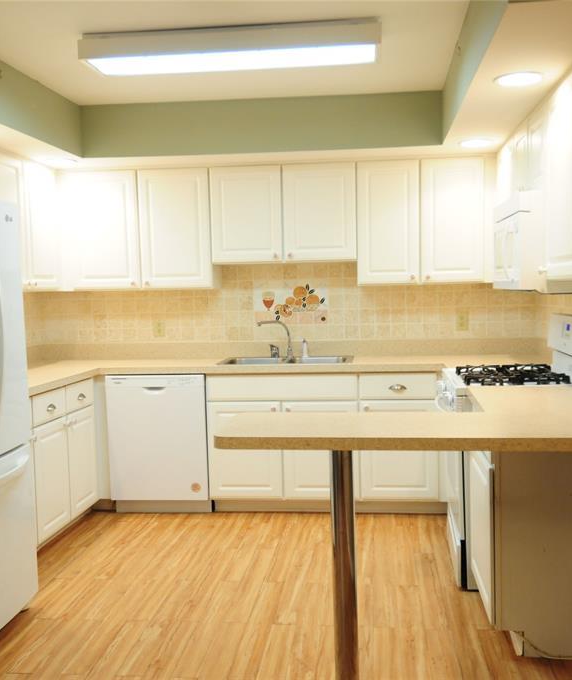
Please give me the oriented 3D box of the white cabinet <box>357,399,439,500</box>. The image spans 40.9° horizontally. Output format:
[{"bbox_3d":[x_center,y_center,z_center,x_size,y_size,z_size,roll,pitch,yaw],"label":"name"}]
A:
[{"bbox_3d":[0.692,0.625,4.748,0.449,0.594,0.560,-1,4,7],"label":"white cabinet"}]

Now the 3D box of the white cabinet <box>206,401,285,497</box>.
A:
[{"bbox_3d":[-0.215,0.648,4.855,0.448,0.595,0.500,-1,4,7],"label":"white cabinet"}]

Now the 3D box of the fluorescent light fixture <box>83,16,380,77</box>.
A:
[{"bbox_3d":[-0.225,-1.236,3.260,1.250,0.105,0.295,-1,4,7],"label":"fluorescent light fixture"}]

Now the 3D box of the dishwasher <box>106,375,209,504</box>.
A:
[{"bbox_3d":[-0.743,0.589,4.926,0.612,0.794,0.580,-1,4,7],"label":"dishwasher"}]

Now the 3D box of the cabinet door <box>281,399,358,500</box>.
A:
[{"bbox_3d":[0.208,0.651,4.540,0.453,0.594,0.040,-1,4,7],"label":"cabinet door"}]

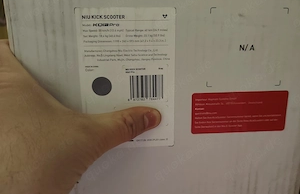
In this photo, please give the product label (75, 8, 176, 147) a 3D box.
[{"bbox_3d":[-0.017,-0.011,0.220,0.075,0.114,0.002,-1,15,-4],"label":"product label"}]

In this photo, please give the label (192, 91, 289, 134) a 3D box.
[{"bbox_3d":[0.076,0.013,0.235,0.082,0.036,0.002,-1,15,-4],"label":"label"}]

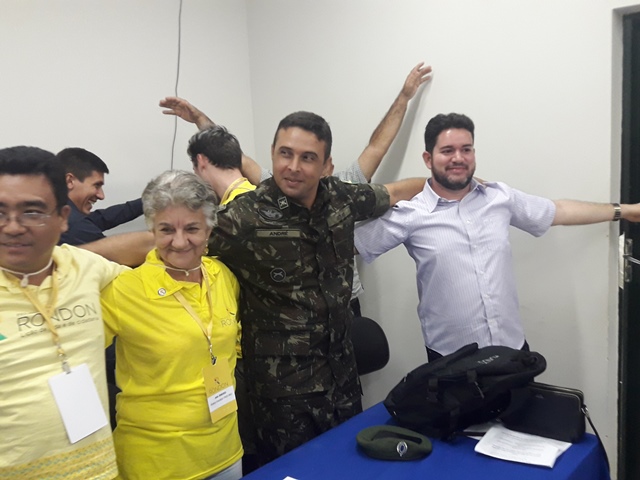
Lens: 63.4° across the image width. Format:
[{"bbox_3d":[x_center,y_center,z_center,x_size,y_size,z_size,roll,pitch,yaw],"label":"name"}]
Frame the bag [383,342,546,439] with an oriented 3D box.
[{"bbox_3d":[0.430,0.432,1.540,0.450,0.180,0.250,-11,7,-11],"label":"bag"}]

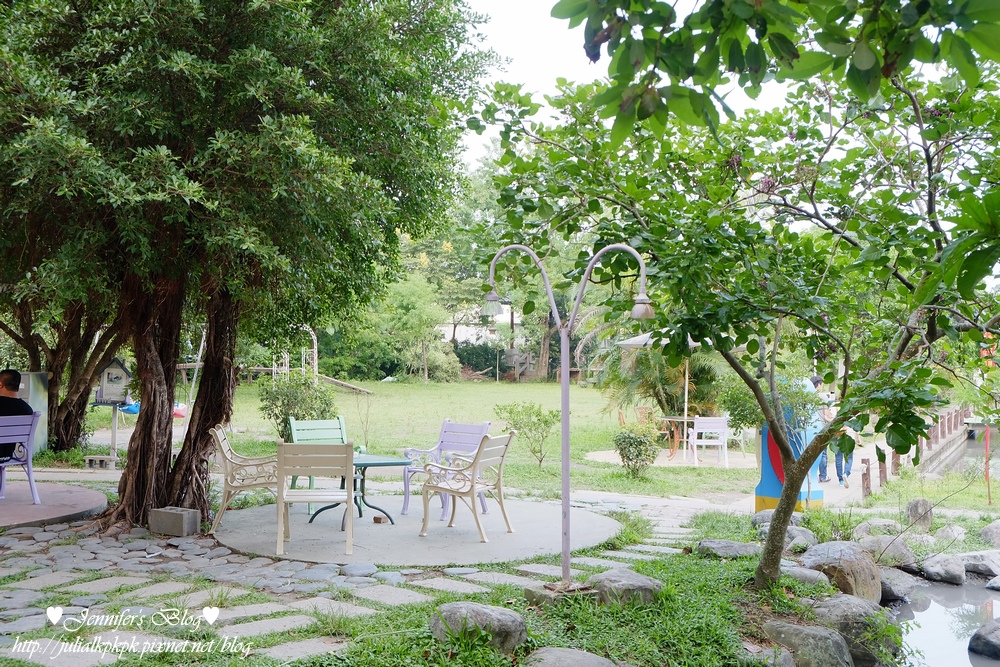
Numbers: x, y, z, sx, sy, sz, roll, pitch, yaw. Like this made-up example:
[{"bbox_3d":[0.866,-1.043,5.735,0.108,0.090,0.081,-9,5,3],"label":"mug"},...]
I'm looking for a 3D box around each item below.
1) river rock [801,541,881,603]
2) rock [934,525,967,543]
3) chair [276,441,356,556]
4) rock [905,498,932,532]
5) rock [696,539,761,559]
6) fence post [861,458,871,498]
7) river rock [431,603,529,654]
[{"bbox_3d":[2.945,2.043,8.600,0.640,0.500,0.550,1,-1,0],"label":"river rock"},{"bbox_3d":[5.000,2.220,11.100,0.345,0.180,0.280,0,-1,24],"label":"rock"},{"bbox_3d":[-1.403,1.219,7.718,0.559,0.857,0.635,1,-1,-6],"label":"chair"},{"bbox_3d":[4.740,2.052,11.300,0.280,0.390,0.260,1,-1,0],"label":"rock"},{"bbox_3d":[2.061,1.935,9.000,0.567,0.150,0.380,0,-1,13],"label":"rock"},{"bbox_3d":[5.190,2.059,14.200,0.105,0.570,0.105,-1,-1,30],"label":"fence post"},{"bbox_3d":[-0.121,1.550,5.380,0.510,0.240,0.360,1,-1,0],"label":"river rock"}]

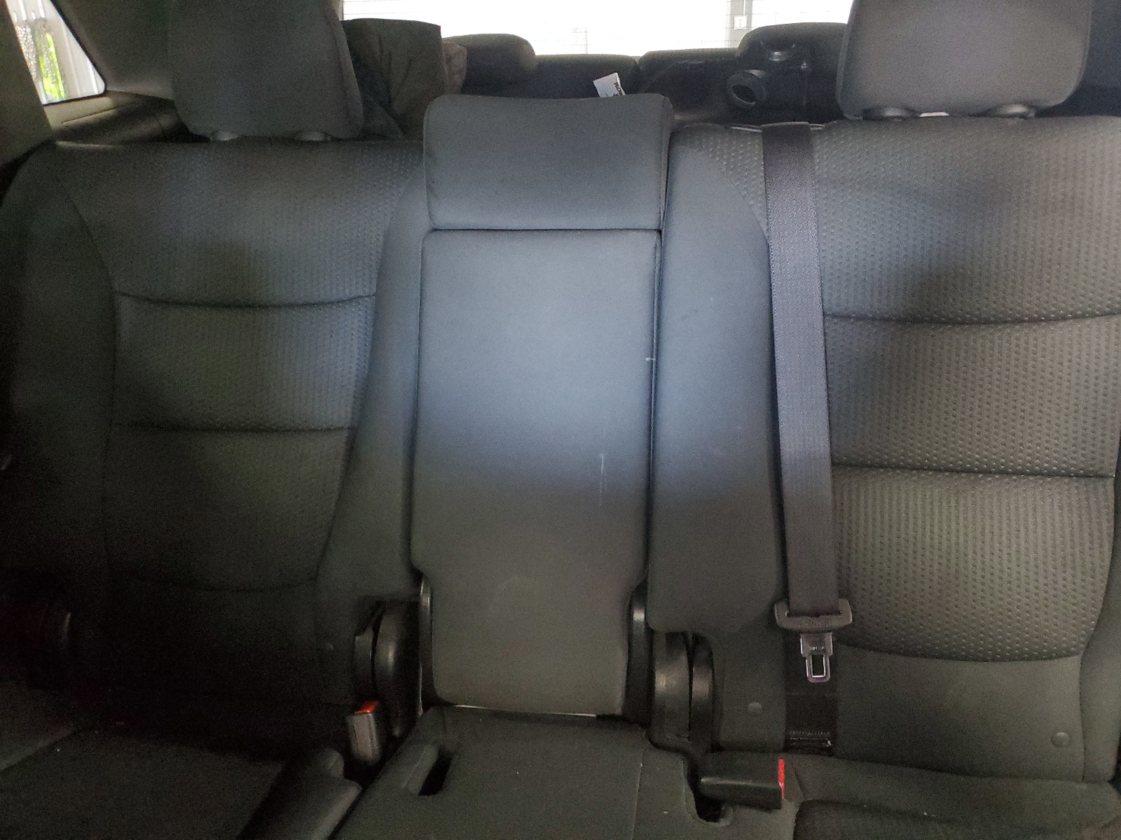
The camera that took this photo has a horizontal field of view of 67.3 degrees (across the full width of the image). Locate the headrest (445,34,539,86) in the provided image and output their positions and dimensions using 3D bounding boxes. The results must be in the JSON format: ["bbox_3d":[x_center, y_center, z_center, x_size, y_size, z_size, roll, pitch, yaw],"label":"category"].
[{"bbox_3d":[-0.164,-0.675,1.580,0.240,0.105,0.095,3,10,12],"label":"headrest"}]

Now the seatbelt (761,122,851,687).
[{"bbox_3d":[0.228,-0.019,0.795,0.072,0.530,0.040,-3,-3,12],"label":"seatbelt"}]

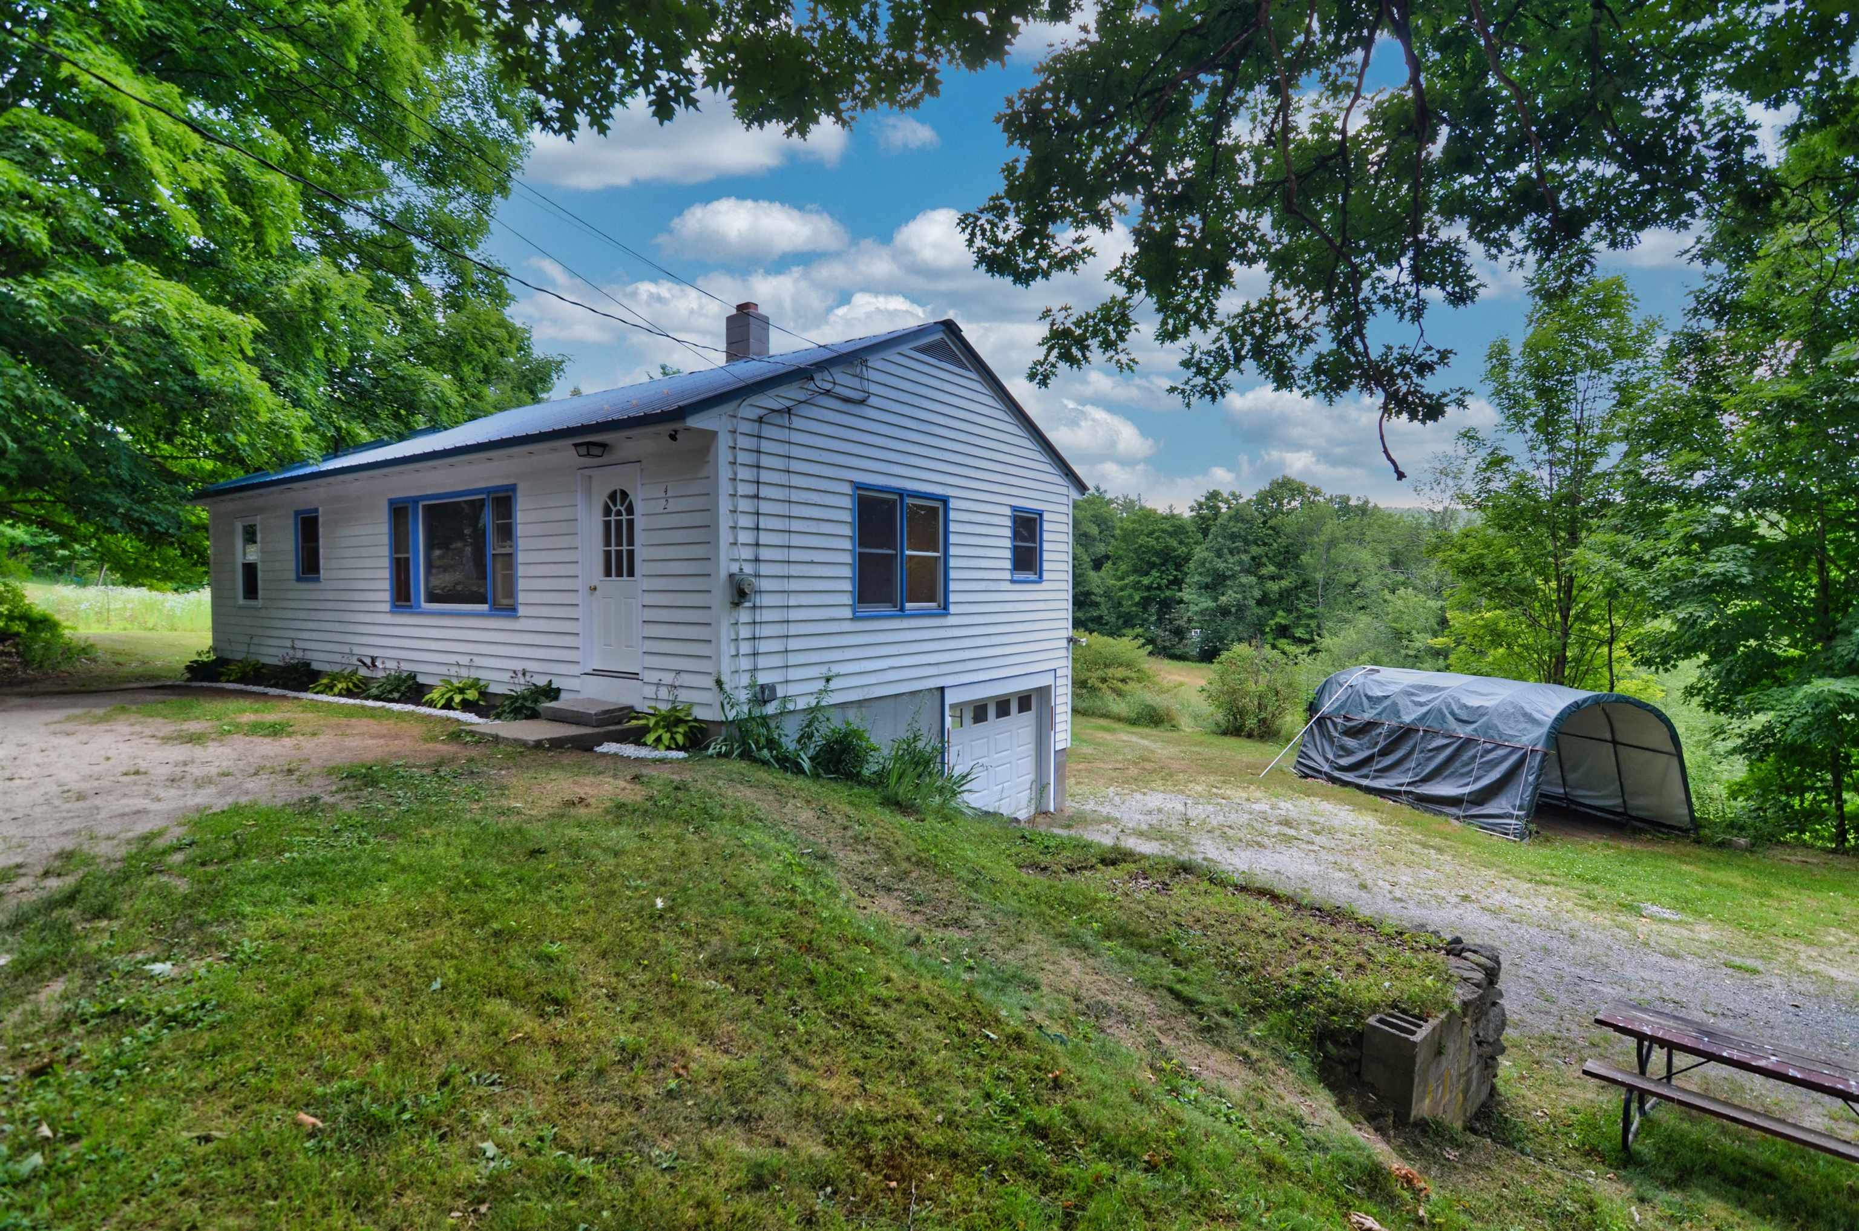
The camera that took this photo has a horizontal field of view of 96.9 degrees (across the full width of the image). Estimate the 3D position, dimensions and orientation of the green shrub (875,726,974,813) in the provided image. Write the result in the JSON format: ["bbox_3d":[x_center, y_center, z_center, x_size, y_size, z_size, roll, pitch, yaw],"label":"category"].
[{"bbox_3d":[-0.058,1.770,9.350,1.100,0.930,0.920,0,2,0],"label":"green shrub"}]

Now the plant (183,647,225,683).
[{"bbox_3d":[-12.947,0.880,14.700,0.680,0.580,0.620,1,2,35],"label":"plant"}]

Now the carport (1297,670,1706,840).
[{"bbox_3d":[11.247,2.592,17.219,3.647,2.477,5.994,2,-1,-12],"label":"carport"}]

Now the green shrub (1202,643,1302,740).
[{"bbox_3d":[10.112,2.362,25.800,2.950,2.950,2.800,1,2,21],"label":"green shrub"}]

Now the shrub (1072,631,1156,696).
[{"bbox_3d":[6.100,1.781,28.500,3.500,2.450,3.200,0,2,0],"label":"shrub"}]

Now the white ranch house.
[{"bbox_3d":[-5.428,-0.493,14.663,14.270,7.474,8.471,1,2,35],"label":"white ranch house"}]

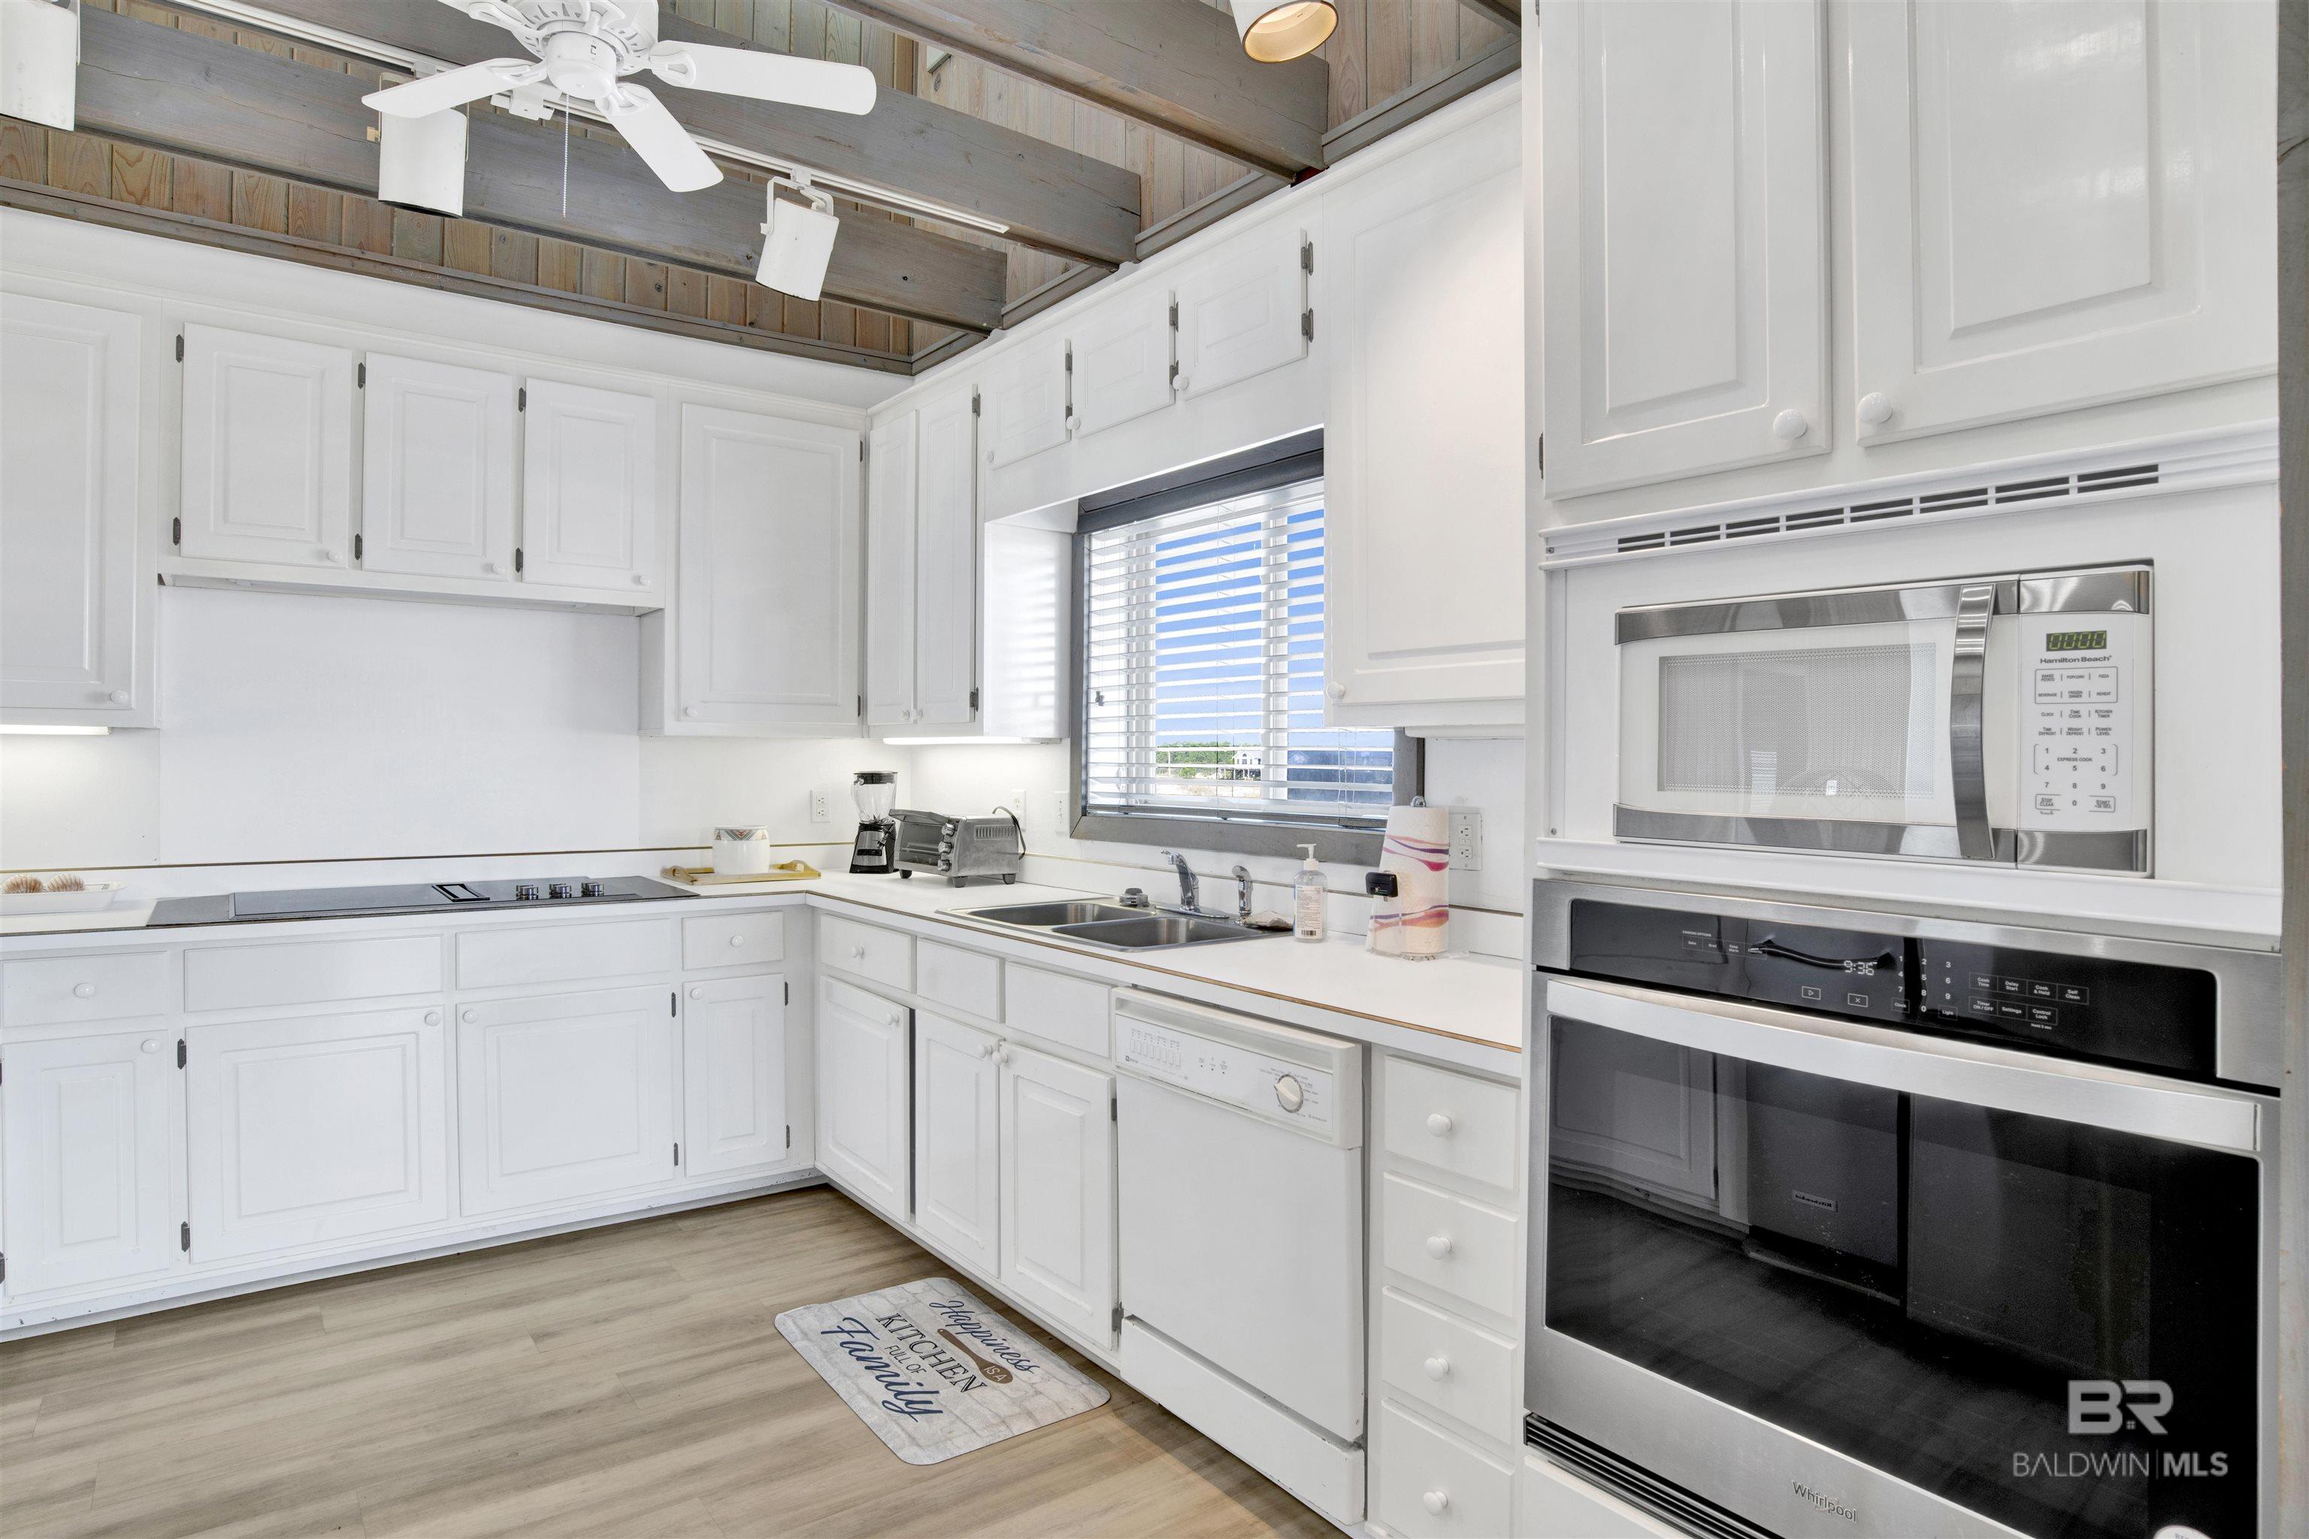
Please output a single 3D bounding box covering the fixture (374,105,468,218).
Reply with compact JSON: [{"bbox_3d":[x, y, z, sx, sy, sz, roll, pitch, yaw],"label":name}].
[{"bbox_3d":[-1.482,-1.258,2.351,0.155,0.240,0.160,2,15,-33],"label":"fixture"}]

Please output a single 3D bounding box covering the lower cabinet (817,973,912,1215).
[{"bbox_3d":[-0.641,0.915,3.477,0.560,0.580,0.550,0,0,-40],"label":"lower cabinet"}]

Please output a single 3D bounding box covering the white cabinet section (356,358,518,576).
[{"bbox_3d":[-2.064,-0.826,3.323,0.346,0.584,0.297,0,0,-34],"label":"white cabinet section"}]

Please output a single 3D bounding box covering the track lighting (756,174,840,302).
[{"bbox_3d":[-0.850,-1.279,2.774,0.155,0.255,0.160,8,21,-33],"label":"track lighting"}]

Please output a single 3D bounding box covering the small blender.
[{"bbox_3d":[-0.987,0.191,4.112,0.165,0.355,0.180,0,0,-3],"label":"small blender"}]

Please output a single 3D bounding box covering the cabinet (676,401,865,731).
[{"bbox_3d":[-1.345,-0.646,3.927,0.630,1.060,0.320,0,0,-33],"label":"cabinet"}]

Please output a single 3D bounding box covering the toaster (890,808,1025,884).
[{"bbox_3d":[-0.657,0.255,3.833,0.280,0.235,0.390,0,0,-40],"label":"toaster"}]

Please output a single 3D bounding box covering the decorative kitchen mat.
[{"bbox_3d":[-0.473,1.256,2.477,0.440,0.012,0.710,0,0,-40],"label":"decorative kitchen mat"}]

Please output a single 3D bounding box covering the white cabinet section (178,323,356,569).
[{"bbox_3d":[-2.377,-0.825,3.110,0.346,0.584,0.297,0,0,-34],"label":"white cabinet section"}]

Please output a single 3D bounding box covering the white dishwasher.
[{"bbox_3d":[0.353,0.858,2.320,0.610,0.825,0.650,0,0,-40],"label":"white dishwasher"}]

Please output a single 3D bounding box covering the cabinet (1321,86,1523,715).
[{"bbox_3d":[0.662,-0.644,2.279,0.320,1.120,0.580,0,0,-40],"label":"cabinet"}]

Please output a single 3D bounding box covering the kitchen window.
[{"bbox_3d":[0.182,-0.289,3.090,0.110,1.020,1.300,0,0,-40],"label":"kitchen window"}]

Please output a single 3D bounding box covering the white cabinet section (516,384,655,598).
[{"bbox_3d":[-1.748,-0.832,3.538,0.351,0.589,0.297,0,0,-34],"label":"white cabinet section"}]

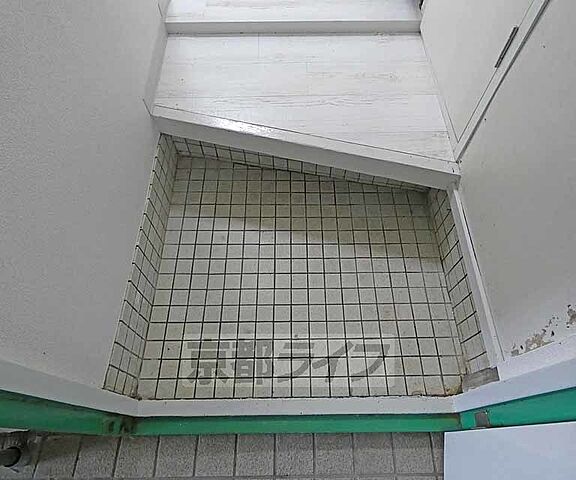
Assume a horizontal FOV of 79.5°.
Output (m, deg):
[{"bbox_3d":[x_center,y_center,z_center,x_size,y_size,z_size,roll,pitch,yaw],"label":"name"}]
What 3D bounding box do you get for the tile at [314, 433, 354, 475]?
[{"bbox_3d":[0.118,0.555,0.904,0.097,0.012,0.094,0,62,0],"label":"tile"}]

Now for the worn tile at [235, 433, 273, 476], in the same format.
[{"bbox_3d":[-0.085,0.557,0.902,0.097,0.012,0.094,0,62,0],"label":"worn tile"}]

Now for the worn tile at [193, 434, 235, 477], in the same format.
[{"bbox_3d":[-0.187,0.557,0.902,0.097,0.012,0.094,0,62,0],"label":"worn tile"}]

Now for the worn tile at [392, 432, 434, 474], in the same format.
[{"bbox_3d":[0.324,0.553,0.905,0.097,0.012,0.094,0,62,0],"label":"worn tile"}]

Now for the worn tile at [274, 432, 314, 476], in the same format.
[{"bbox_3d":[0.017,0.556,0.903,0.097,0.012,0.094,0,62,0],"label":"worn tile"}]

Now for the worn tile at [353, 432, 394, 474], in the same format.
[{"bbox_3d":[0.221,0.554,0.905,0.097,0.012,0.094,0,62,0],"label":"worn tile"}]

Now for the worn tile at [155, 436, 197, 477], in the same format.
[{"bbox_3d":[-0.288,0.558,0.901,0.097,0.012,0.094,0,62,0],"label":"worn tile"}]

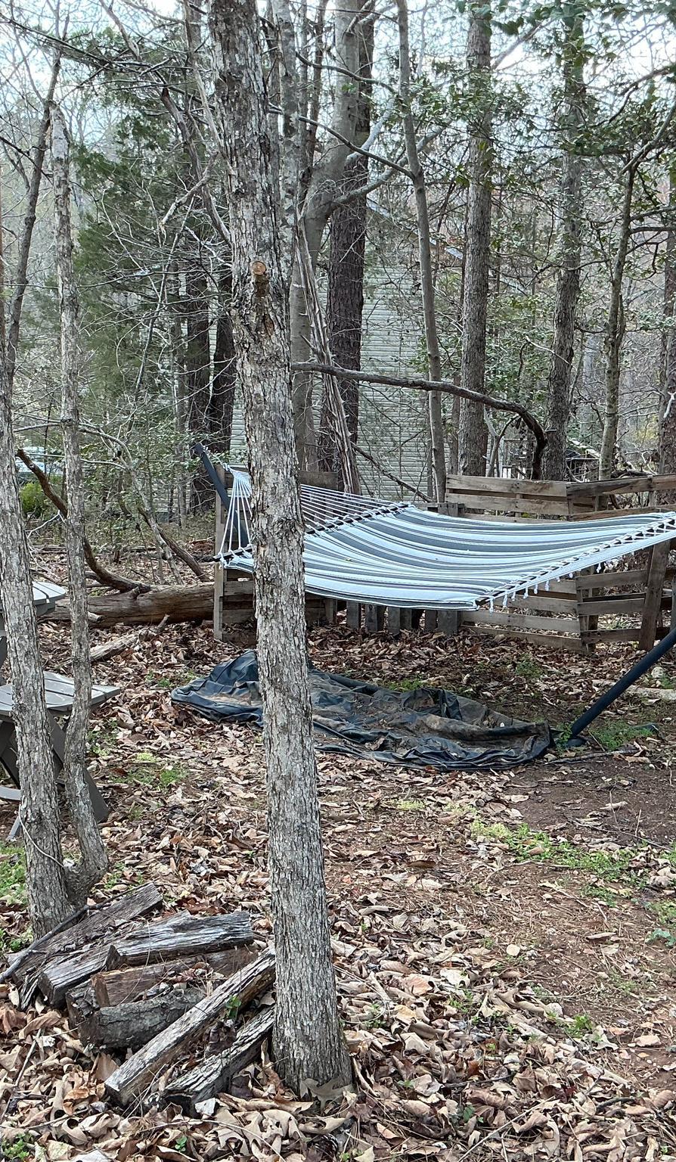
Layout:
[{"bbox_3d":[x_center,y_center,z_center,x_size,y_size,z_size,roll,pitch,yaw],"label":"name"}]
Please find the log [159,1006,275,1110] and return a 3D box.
[{"bbox_3d":[-0.212,0.939,2.558,0.085,0.075,0.380,4,8,29],"label":"log"}]

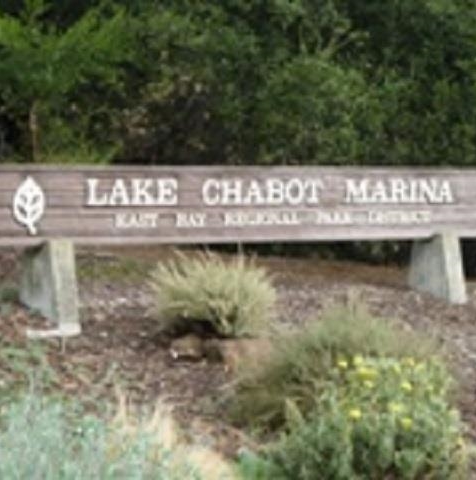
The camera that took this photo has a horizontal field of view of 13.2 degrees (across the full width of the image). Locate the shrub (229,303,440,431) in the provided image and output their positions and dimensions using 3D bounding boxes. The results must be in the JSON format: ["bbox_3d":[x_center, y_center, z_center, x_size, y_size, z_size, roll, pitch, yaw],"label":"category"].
[{"bbox_3d":[0.679,0.891,14.450,1.460,0.880,1.300,0,1,0],"label":"shrub"}]

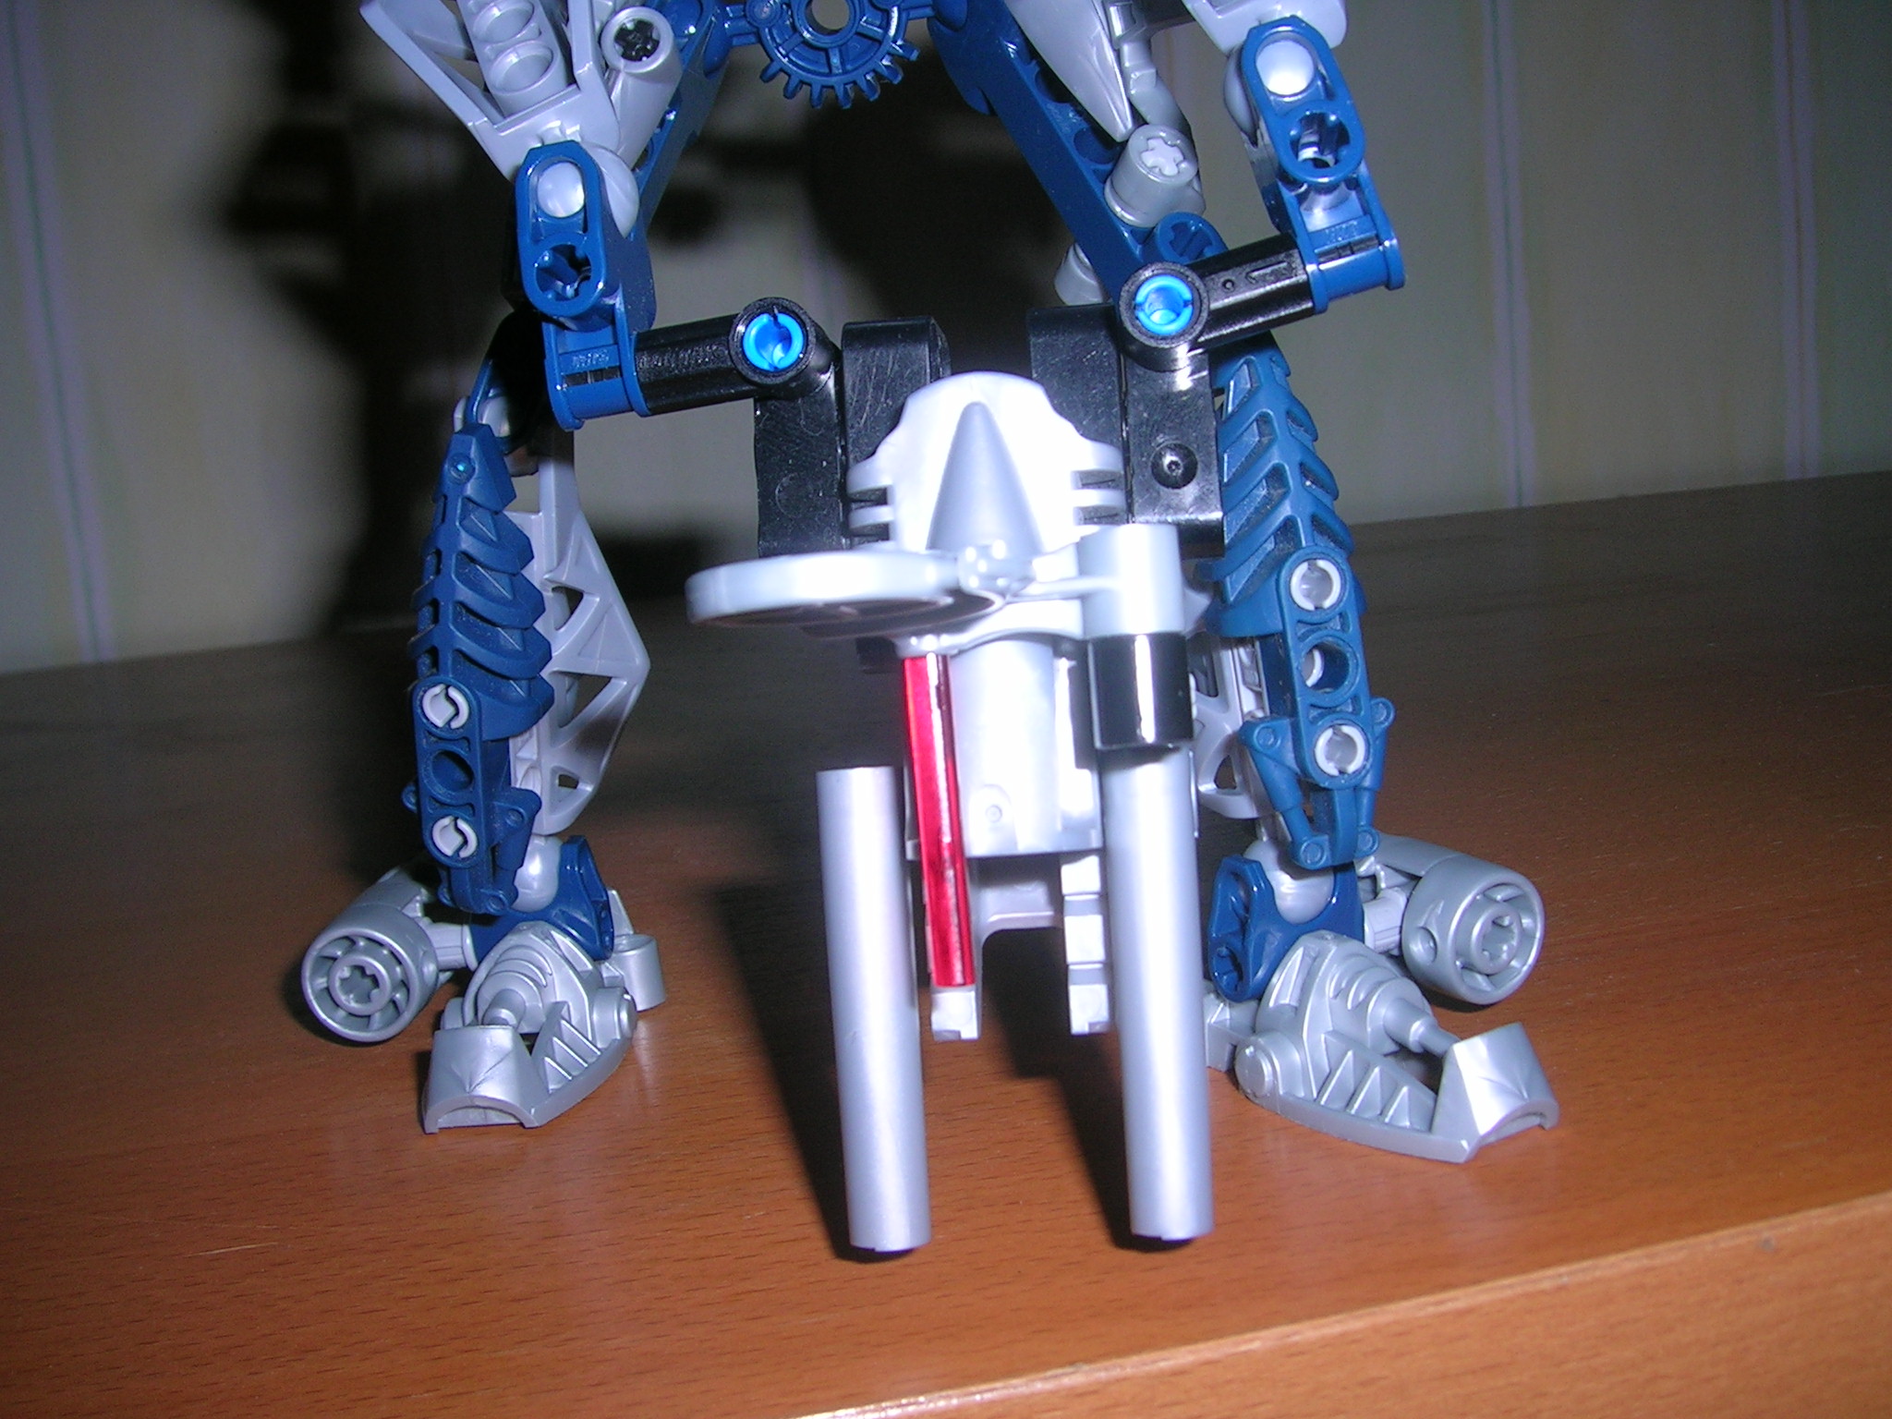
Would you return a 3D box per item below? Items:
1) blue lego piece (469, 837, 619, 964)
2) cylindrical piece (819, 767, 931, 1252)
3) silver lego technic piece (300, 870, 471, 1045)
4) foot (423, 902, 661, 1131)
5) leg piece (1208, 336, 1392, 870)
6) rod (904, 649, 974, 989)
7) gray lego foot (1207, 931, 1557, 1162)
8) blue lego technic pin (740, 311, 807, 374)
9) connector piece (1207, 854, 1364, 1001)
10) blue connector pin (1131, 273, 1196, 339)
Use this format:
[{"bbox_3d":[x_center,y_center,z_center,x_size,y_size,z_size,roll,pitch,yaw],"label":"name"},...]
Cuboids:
[{"bbox_3d":[-0.047,0.022,0.222,0.015,0.014,0.009,-3,10,9],"label":"blue lego piece"},{"bbox_3d":[-0.005,0.023,0.147,0.006,0.040,0.006,-3,18,1],"label":"cylindrical piece"},{"bbox_3d":[-0.065,0.029,0.227,0.016,0.015,0.019,-4,14,6],"label":"silver lego technic piece"},{"bbox_3d":[-0.046,0.032,0.210,0.024,0.016,0.036,-4,10,5],"label":"foot"},{"bbox_3d":[0.034,-0.010,0.185,0.015,0.051,0.011,-8,4,-13],"label":"leg piece"},{"bbox_3d":[0.000,0.009,0.146,0.004,0.026,0.004,-5,13,1],"label":"rod"},{"bbox_3d":[0.042,0.028,0.184,0.024,0.016,0.036,-10,11,-26],"label":"gray lego foot"},{"bbox_3d":[-0.014,-0.031,0.161,0.005,0.005,0.005,-5,10,-1],"label":"blue lego technic pin"},{"bbox_3d":[0.034,0.022,0.192,0.014,0.015,0.009,-9,11,-23],"label":"connector piece"},{"bbox_3d":[0.018,-0.034,0.161,0.005,0.005,0.005,-5,10,-1],"label":"blue connector pin"}]

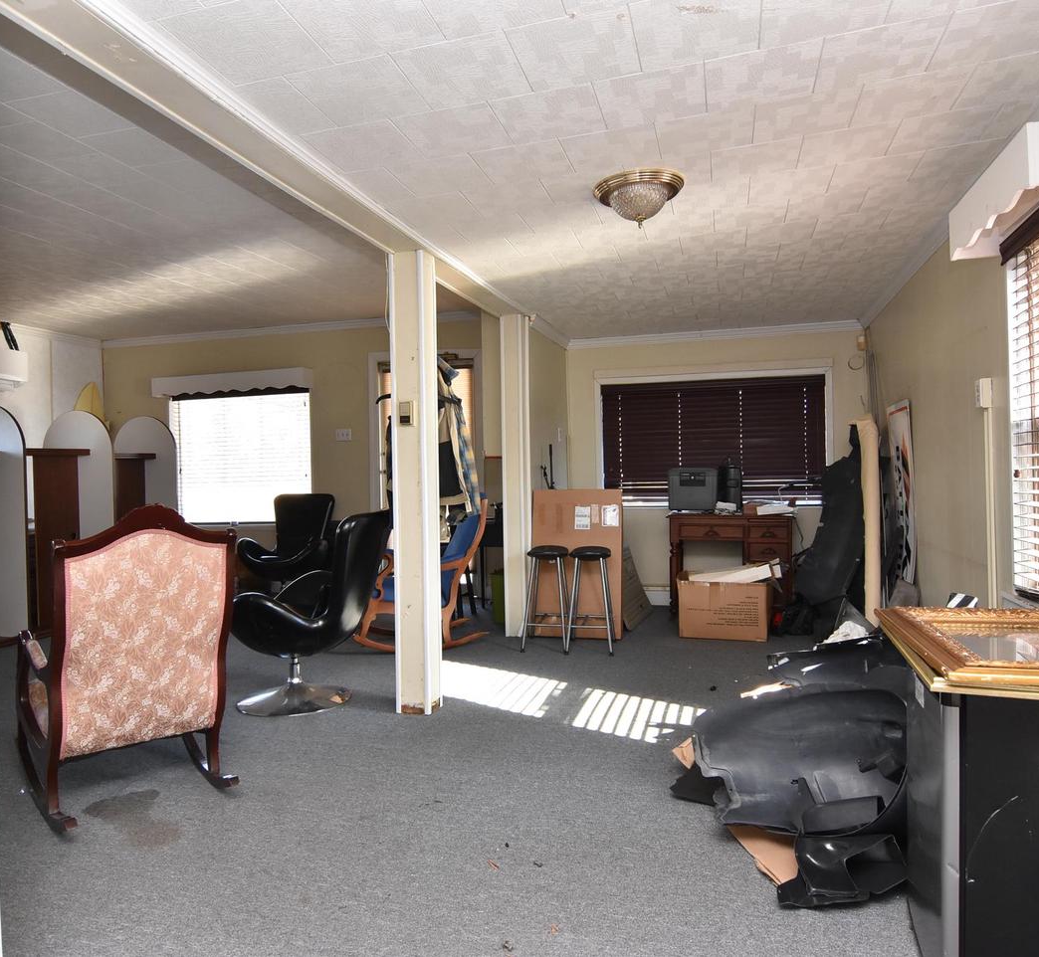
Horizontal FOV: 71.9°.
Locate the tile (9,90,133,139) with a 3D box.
[{"bbox_3d":[-1.754,-1.443,2.832,0.295,0.020,0.305,-2,0,13],"label":"tile"}]

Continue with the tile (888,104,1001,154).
[{"bbox_3d":[1.432,-1.173,2.422,0.305,0.018,0.300,-2,0,15],"label":"tile"}]

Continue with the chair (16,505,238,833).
[{"bbox_3d":[-1.573,0.645,2.858,0.590,1.070,0.780,-3,1,-40],"label":"chair"}]

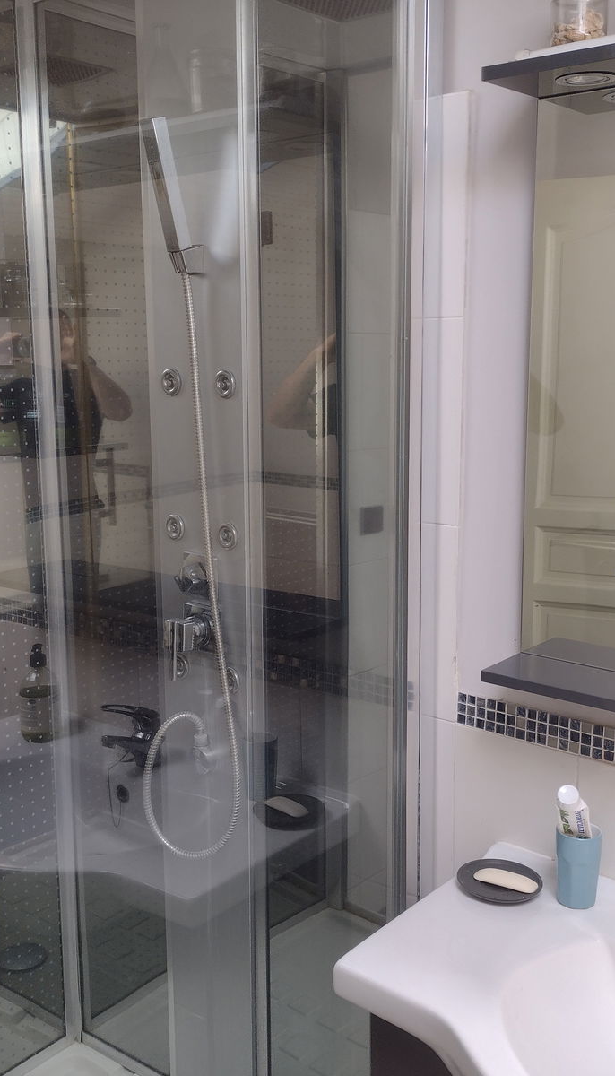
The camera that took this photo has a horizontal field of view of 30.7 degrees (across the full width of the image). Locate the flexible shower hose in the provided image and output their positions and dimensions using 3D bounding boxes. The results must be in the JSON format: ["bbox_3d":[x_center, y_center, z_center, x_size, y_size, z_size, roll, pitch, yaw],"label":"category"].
[{"bbox_3d":[-0.200,0.068,1.816,0.225,0.975,0.090,8,13,40],"label":"flexible shower hose"}]

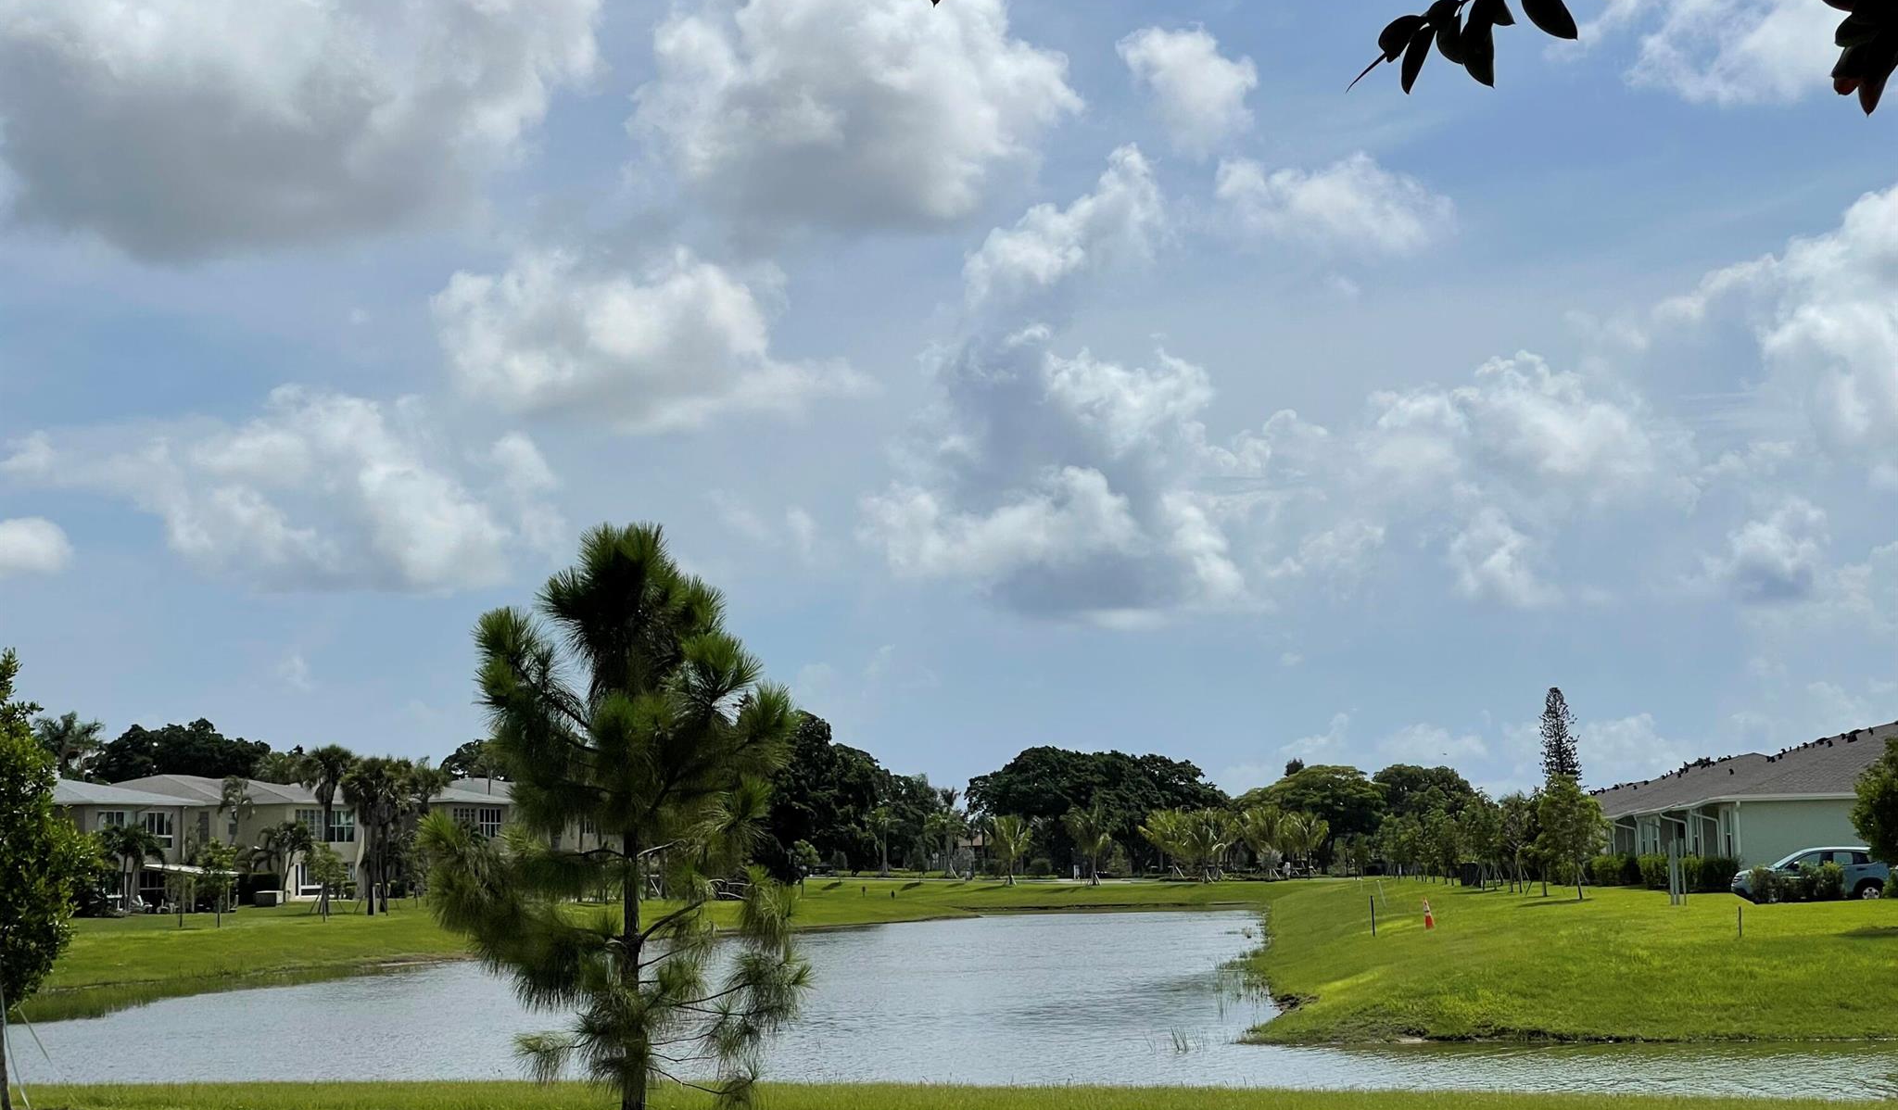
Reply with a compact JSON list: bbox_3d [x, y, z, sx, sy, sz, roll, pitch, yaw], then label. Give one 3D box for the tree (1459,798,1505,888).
[{"bbox_3d":[22.300,12.100,147.000,1.930,3.880,2.000,0,-5,0],"label":"tree"}]

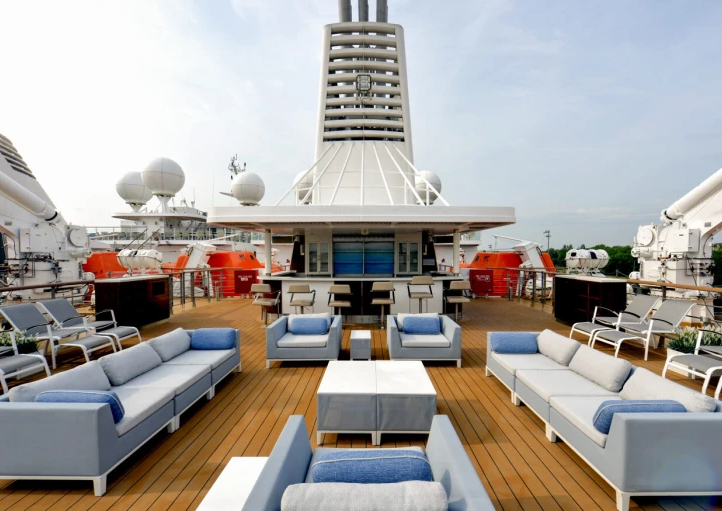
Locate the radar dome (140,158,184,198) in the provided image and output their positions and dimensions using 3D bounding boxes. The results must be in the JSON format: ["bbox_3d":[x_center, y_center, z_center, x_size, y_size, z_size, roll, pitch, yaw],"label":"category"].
[{"bbox_3d":[-19.760,-7.870,30.000,3.650,3.750,3.650,0,0,1],"label":"radar dome"}]

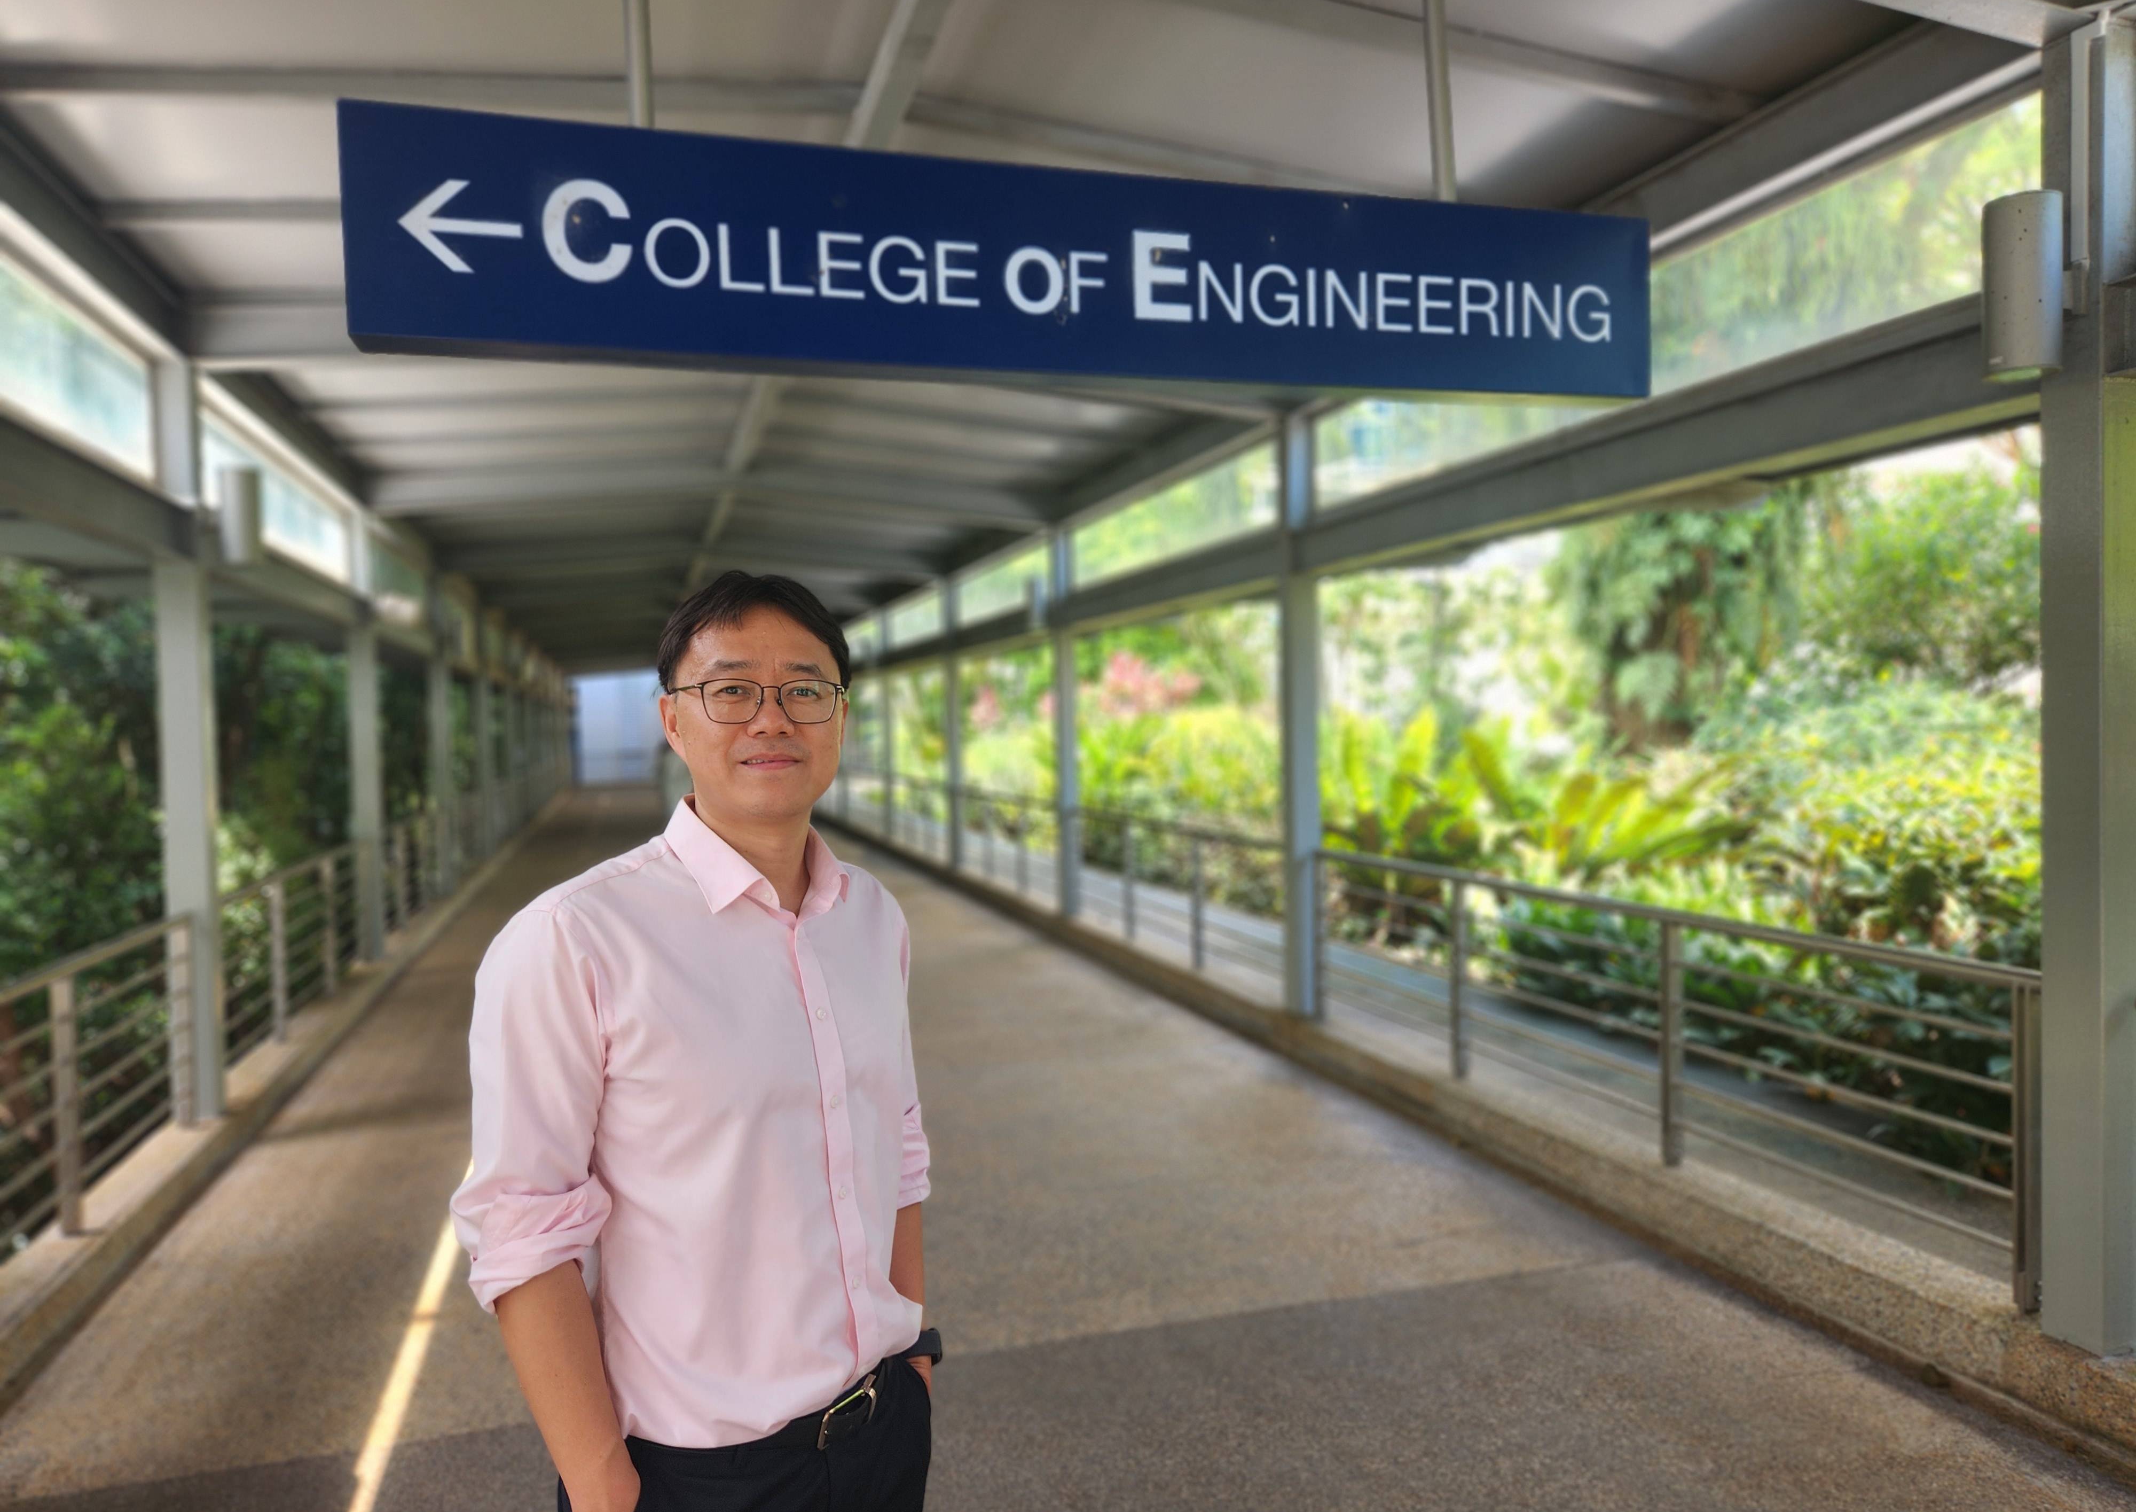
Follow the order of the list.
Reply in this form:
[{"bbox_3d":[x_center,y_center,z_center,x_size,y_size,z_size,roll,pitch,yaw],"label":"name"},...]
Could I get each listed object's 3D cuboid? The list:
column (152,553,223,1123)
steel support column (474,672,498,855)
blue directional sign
[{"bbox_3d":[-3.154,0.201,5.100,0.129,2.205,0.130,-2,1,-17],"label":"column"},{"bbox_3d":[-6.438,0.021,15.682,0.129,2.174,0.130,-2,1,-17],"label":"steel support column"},{"bbox_3d":[0.003,-0.779,2.318,2.136,0.322,0.104,-1,1,-16],"label":"blue directional sign"}]

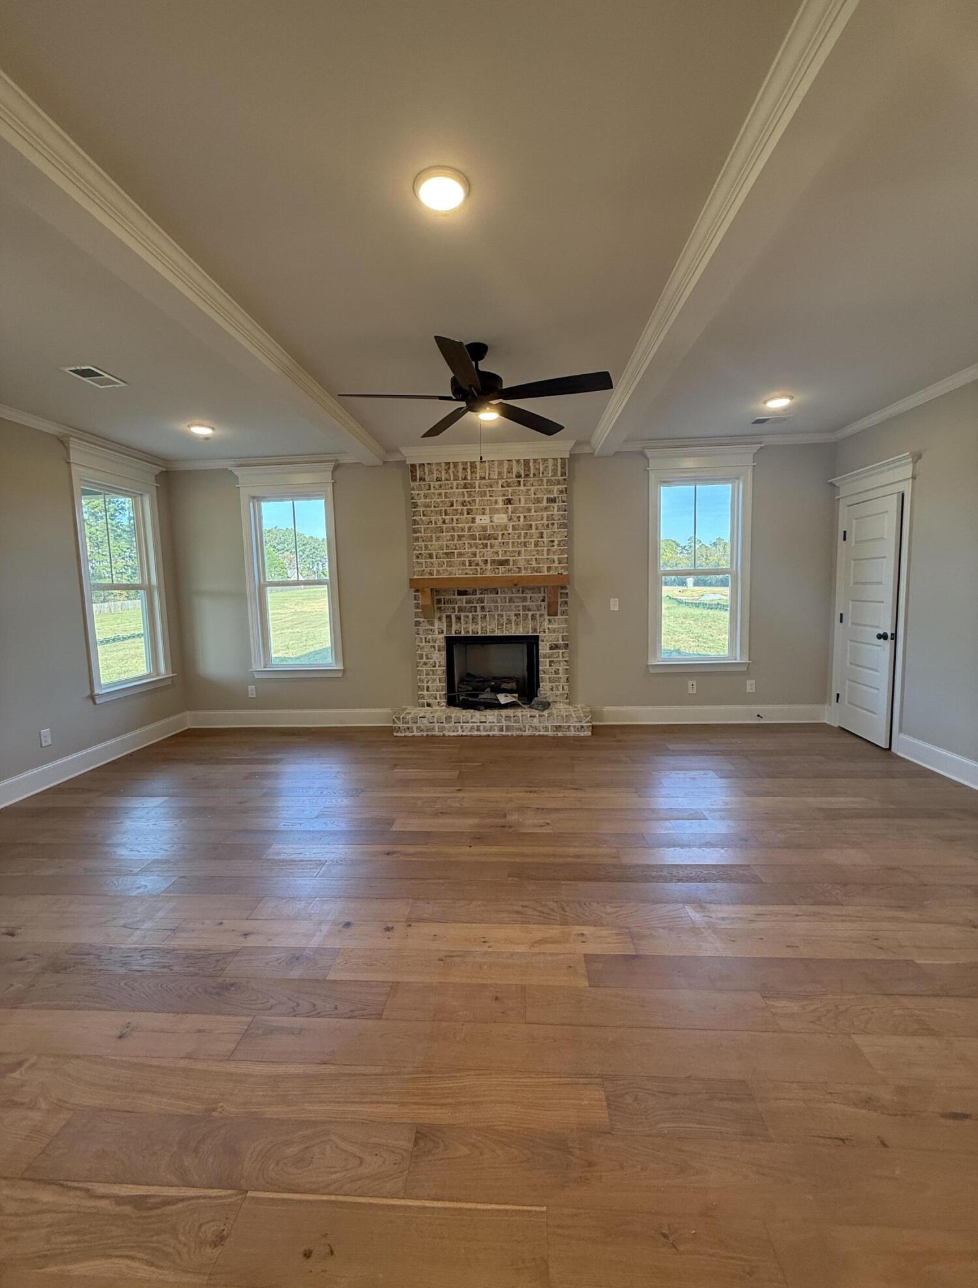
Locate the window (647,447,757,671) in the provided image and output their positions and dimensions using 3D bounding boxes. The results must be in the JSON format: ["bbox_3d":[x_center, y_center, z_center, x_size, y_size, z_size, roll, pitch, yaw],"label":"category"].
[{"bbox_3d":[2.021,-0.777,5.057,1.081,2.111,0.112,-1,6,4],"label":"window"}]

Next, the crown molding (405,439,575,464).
[{"bbox_3d":[-0.015,-1.810,5.025,1.664,0.134,0.159,-1,6,4],"label":"crown molding"}]

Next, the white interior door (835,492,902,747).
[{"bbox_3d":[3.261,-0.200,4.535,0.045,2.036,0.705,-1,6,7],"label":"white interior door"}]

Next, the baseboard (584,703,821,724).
[{"bbox_3d":[2.153,0.702,5.250,2.329,0.177,0.020,-1,6,4],"label":"baseboard"}]

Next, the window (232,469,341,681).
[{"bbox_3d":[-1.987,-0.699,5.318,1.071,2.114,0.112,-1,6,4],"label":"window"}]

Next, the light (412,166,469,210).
[{"bbox_3d":[-0.156,-1.513,1.769,0.190,0.027,0.190,-1,6,4],"label":"light"}]

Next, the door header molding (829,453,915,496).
[{"bbox_3d":[3.163,-1.361,4.390,0.083,0.190,1.034,-1,6,4],"label":"door header molding"}]

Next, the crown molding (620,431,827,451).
[{"bbox_3d":[2.220,-1.890,4.942,2.055,0.083,0.060,-1,6,4],"label":"crown molding"}]

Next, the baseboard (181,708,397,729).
[{"bbox_3d":[-2.034,0.785,5.489,2.308,0.177,0.022,-1,6,4],"label":"baseboard"}]

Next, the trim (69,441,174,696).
[{"bbox_3d":[-3.262,-0.609,4.779,0.120,2.127,1.030,-1,6,4],"label":"trim"}]

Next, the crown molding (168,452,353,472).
[{"bbox_3d":[-2.244,-1.803,5.236,2.058,0.083,0.060,-1,6,4],"label":"crown molding"}]

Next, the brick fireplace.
[{"bbox_3d":[0.010,-0.464,5.053,1.874,2.644,0.395,-1,6,4],"label":"brick fireplace"}]

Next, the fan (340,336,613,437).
[{"bbox_3d":[-0.074,-1.476,2.985,1.500,0.398,1.480,-1,6,4],"label":"fan"}]

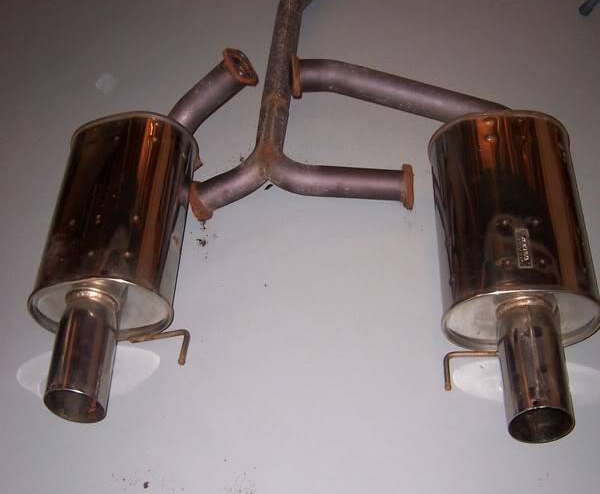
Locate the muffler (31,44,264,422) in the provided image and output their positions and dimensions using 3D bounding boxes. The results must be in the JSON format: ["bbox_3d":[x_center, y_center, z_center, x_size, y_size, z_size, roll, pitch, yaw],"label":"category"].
[{"bbox_3d":[-0.272,-0.053,1.480,0.382,0.246,0.738,-2,50,5],"label":"muffler"}]

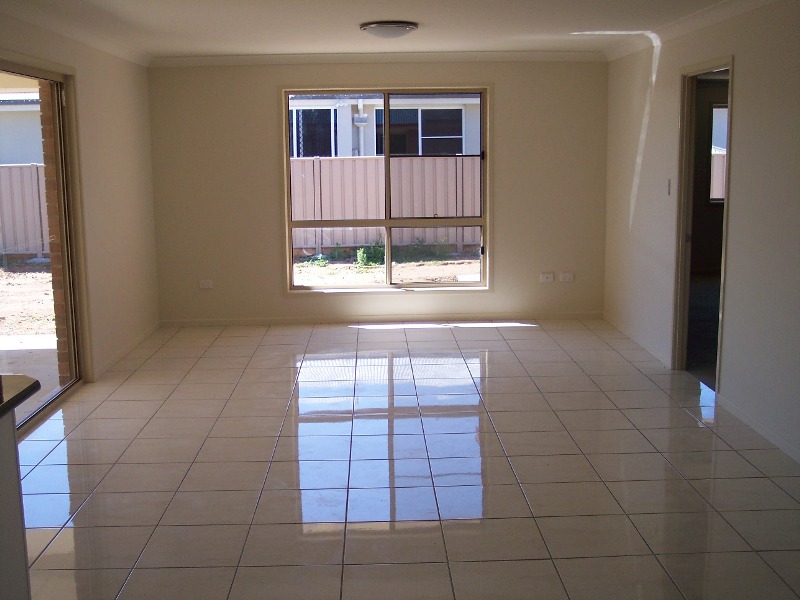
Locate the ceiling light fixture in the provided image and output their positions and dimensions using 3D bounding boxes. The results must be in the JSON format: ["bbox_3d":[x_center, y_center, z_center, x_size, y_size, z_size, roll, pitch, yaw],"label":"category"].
[{"bbox_3d":[-0.073,-1.865,6.100,0.400,0.085,0.400,-1,10,-2],"label":"ceiling light fixture"}]

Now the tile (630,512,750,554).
[{"bbox_3d":[1.175,0.954,3.588,0.400,0.010,0.400,-1,10,-2],"label":"tile"}]

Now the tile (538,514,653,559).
[{"bbox_3d":[0.782,0.962,3.568,0.400,0.010,0.400,-1,10,-2],"label":"tile"}]

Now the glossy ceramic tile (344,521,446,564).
[{"bbox_3d":[-0.020,0.977,3.534,0.400,0.010,0.400,-1,10,-2],"label":"glossy ceramic tile"}]

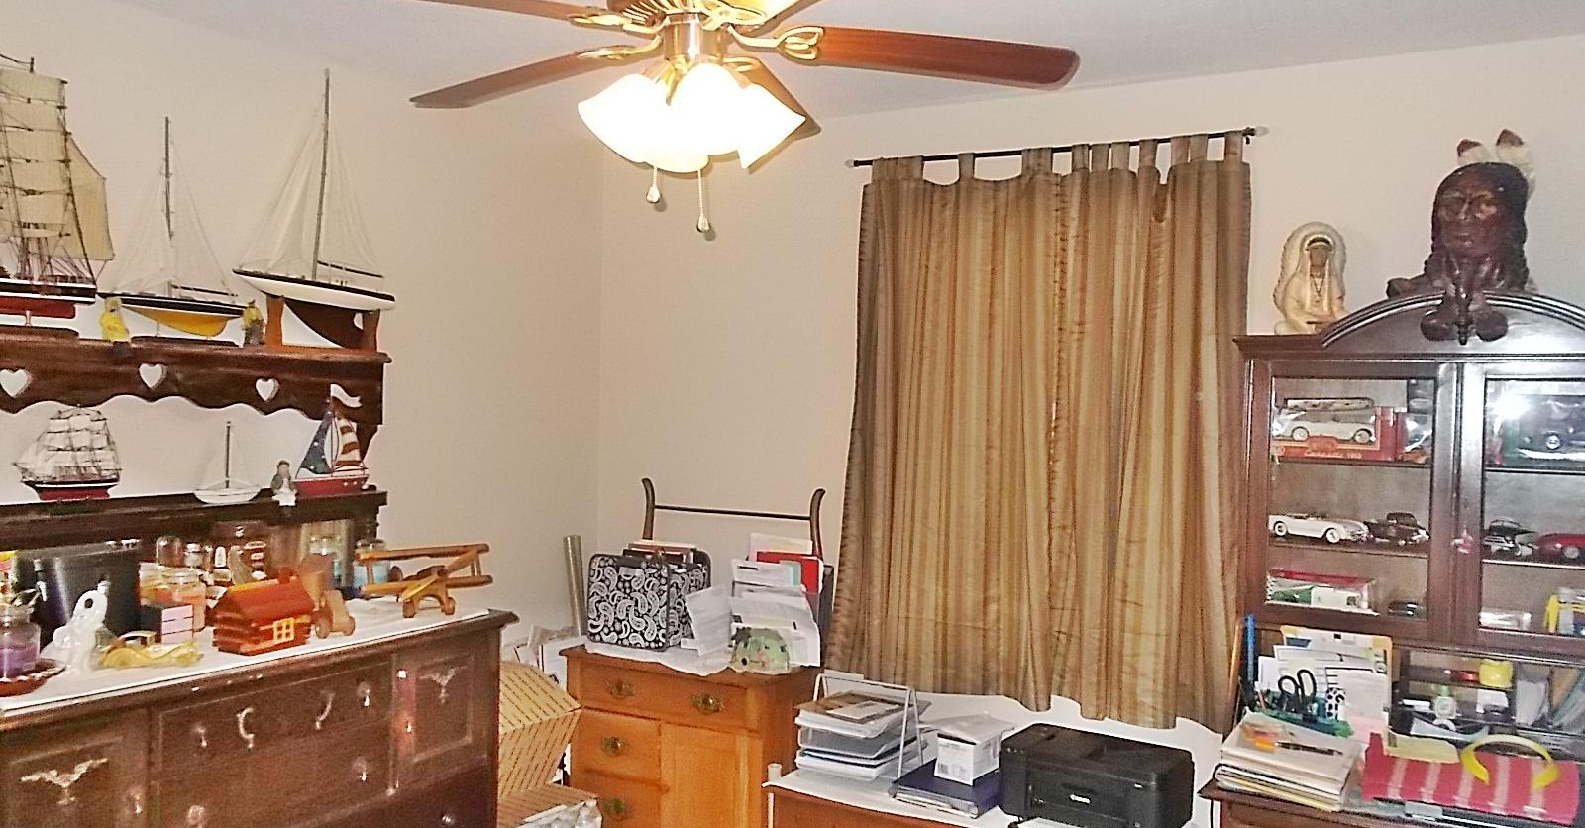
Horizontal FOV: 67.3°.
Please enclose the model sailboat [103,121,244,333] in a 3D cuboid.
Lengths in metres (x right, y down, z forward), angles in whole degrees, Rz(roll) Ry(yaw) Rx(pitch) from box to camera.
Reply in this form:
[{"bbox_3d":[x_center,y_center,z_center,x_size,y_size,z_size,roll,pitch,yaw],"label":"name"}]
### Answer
[{"bbox_3d":[-1.461,-0.439,2.822,0.086,0.502,0.350,2,2,31],"label":"model sailboat"}]

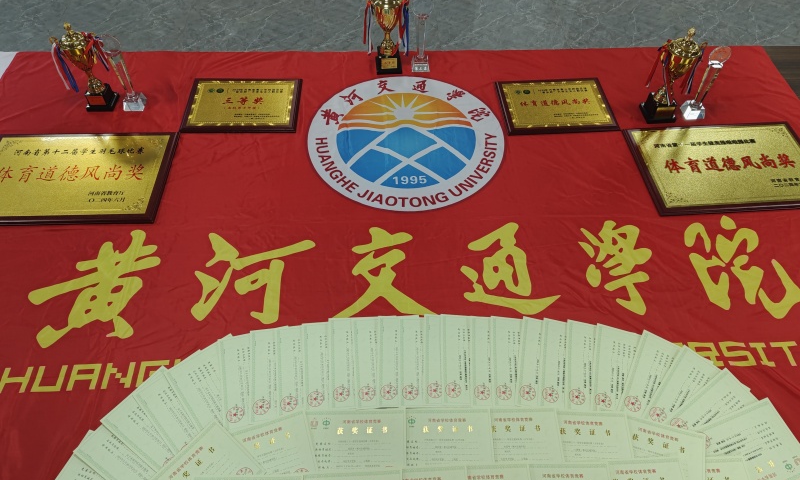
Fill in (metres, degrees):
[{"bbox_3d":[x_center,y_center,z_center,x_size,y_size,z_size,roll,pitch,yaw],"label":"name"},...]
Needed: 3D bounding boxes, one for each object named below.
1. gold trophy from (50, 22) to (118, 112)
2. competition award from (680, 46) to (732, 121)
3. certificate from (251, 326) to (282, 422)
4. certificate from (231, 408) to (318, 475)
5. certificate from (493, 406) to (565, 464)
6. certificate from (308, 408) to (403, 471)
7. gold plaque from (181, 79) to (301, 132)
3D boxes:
[{"bbox_3d":[-1.227,-0.683,2.093,0.190,0.360,0.125,0,52,-1],"label":"gold trophy"},{"bbox_3d":[1.129,-0.574,1.938,0.078,0.270,0.068,12,55,9],"label":"competition award"},{"bbox_3d":[-0.307,0.348,1.430,0.185,0.004,0.260,-8,54,-6],"label":"certificate"},{"bbox_3d":[-0.343,0.542,1.288,0.260,0.004,0.185,-14,55,-10],"label":"certificate"},{"bbox_3d":[0.289,0.540,1.400,0.282,0.003,0.201,0,52,-1],"label":"certificate"},{"bbox_3d":[-0.121,0.543,1.391,0.282,0.003,0.201,-1,52,-2],"label":"certificate"},{"bbox_3d":[-0.655,-0.572,2.232,0.463,0.020,0.344,-1,52,-2],"label":"gold plaque"}]

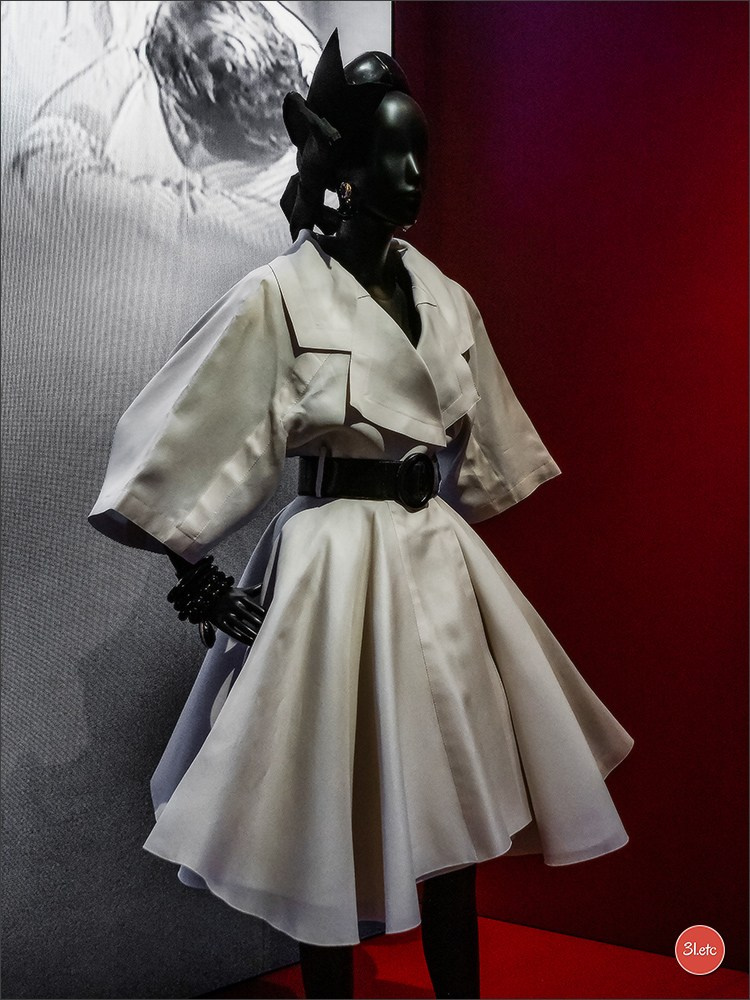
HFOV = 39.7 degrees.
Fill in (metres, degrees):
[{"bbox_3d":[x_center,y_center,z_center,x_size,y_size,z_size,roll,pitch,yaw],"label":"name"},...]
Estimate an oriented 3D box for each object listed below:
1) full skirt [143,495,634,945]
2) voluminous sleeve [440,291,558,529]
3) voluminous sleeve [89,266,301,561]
[{"bbox_3d":[0.000,0.252,1.780,0.710,0.570,0.760,4,6,44],"label":"full skirt"},{"bbox_3d":[0.181,-0.168,1.929,0.260,0.425,0.270,4,6,44],"label":"voluminous sleeve"},{"bbox_3d":[-0.255,-0.138,1.537,0.280,0.425,0.280,4,6,44],"label":"voluminous sleeve"}]

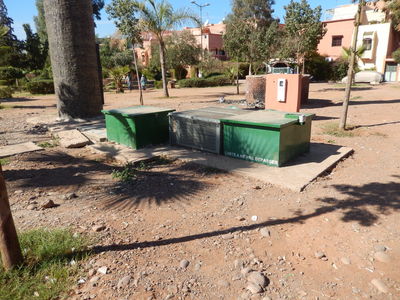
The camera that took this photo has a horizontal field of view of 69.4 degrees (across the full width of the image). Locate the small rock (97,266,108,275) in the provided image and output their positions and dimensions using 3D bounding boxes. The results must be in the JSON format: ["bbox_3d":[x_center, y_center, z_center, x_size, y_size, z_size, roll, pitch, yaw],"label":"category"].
[{"bbox_3d":[-0.786,0.971,2.325,0.073,0.048,0.070,-8,16,-21],"label":"small rock"}]

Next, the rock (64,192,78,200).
[{"bbox_3d":[-1.641,0.580,3.687,0.135,0.065,0.100,-8,16,-23],"label":"rock"}]

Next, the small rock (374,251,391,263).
[{"bbox_3d":[1.509,0.879,2.386,0.109,0.063,0.125,9,18,34],"label":"small rock"}]

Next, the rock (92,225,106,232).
[{"bbox_3d":[-1.024,0.802,2.953,0.131,0.069,0.097,-7,16,-21],"label":"rock"}]

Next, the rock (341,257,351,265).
[{"bbox_3d":[1.154,0.872,2.275,0.067,0.040,0.062,8,17,29],"label":"rock"}]

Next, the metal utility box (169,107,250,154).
[{"bbox_3d":[0.327,-0.451,6.010,1.387,0.637,1.300,12,20,43],"label":"metal utility box"}]

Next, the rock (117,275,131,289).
[{"bbox_3d":[-0.549,0.962,2.129,0.068,0.042,0.118,10,19,38],"label":"rock"}]

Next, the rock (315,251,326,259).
[{"bbox_3d":[0.980,0.851,2.356,0.076,0.043,0.062,6,16,24],"label":"rock"}]

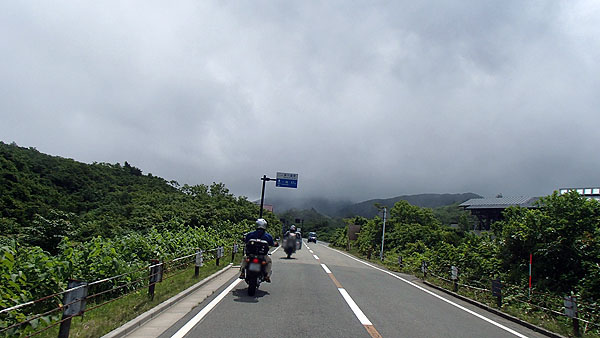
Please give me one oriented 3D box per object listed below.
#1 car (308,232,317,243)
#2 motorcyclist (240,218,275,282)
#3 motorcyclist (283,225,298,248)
[{"bbox_3d":[2.206,12.061,78.000,1.600,1.800,3.800,4,-8,0],"label":"car"},{"bbox_3d":[-0.966,1.866,10.200,0.770,1.430,0.850,4,-8,0],"label":"motorcyclist"},{"bbox_3d":[-0.479,3.643,23.700,0.780,1.380,0.850,4,-8,0],"label":"motorcyclist"}]

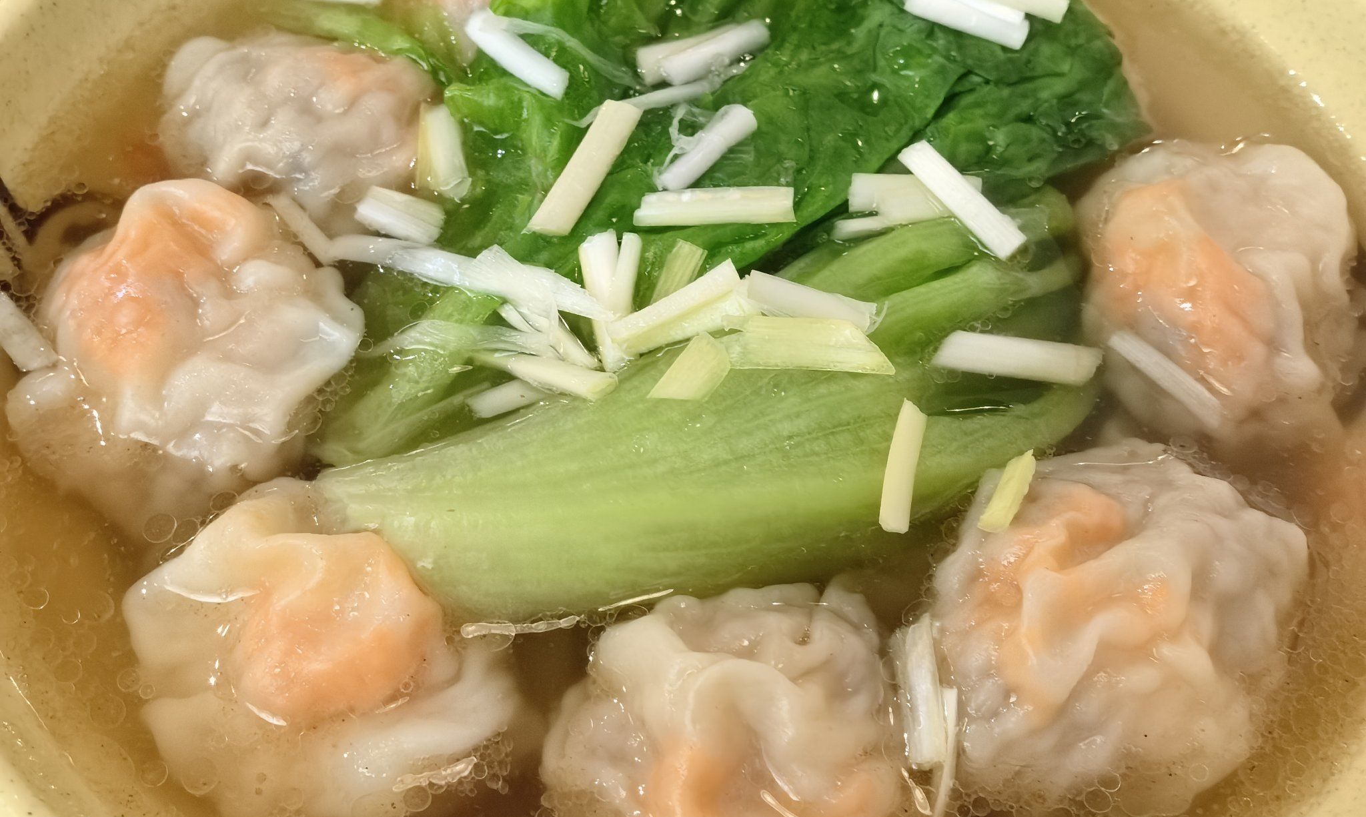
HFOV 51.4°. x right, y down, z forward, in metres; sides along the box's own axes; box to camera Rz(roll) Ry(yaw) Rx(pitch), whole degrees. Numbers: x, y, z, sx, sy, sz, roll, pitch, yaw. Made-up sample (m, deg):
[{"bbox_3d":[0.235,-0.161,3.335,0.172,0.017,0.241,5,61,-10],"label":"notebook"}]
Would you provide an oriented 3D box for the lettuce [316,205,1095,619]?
[{"bbox_3d":[0.004,0.000,0.199,0.111,0.032,0.057,-11,57,-8],"label":"lettuce"}]

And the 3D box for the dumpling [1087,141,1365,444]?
[{"bbox_3d":[0.083,-0.018,0.222,0.041,0.041,0.052,2,57,0],"label":"dumpling"}]

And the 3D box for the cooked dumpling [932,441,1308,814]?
[{"bbox_3d":[0.057,0.028,0.187,0.048,0.038,0.050,2,57,0],"label":"cooked dumpling"}]

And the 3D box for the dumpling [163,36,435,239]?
[{"bbox_3d":[-0.063,-0.045,0.234,0.044,0.032,0.033,2,57,0],"label":"dumpling"}]

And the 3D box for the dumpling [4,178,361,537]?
[{"bbox_3d":[-0.072,-0.008,0.208,0.049,0.042,0.057,2,57,0],"label":"dumpling"}]

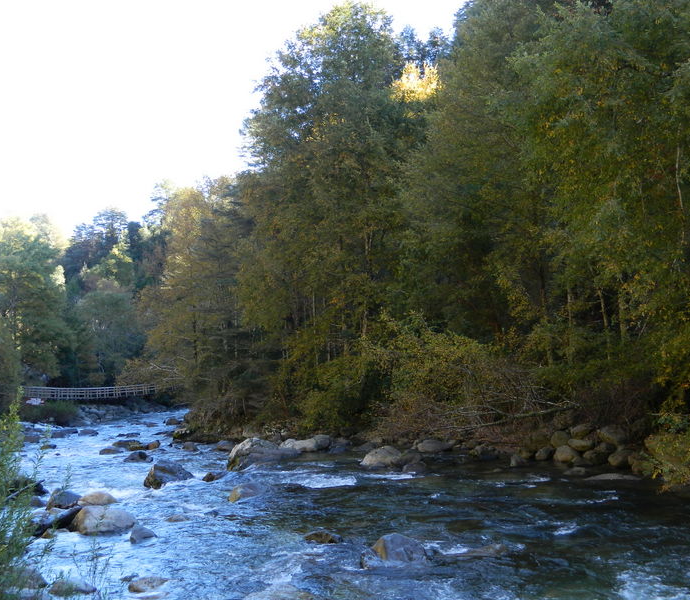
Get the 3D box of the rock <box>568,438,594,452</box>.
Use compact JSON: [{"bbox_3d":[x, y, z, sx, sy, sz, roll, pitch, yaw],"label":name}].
[{"bbox_3d":[6.587,4.069,26.500,0.700,0.380,0.480,-1,-5,16],"label":"rock"}]

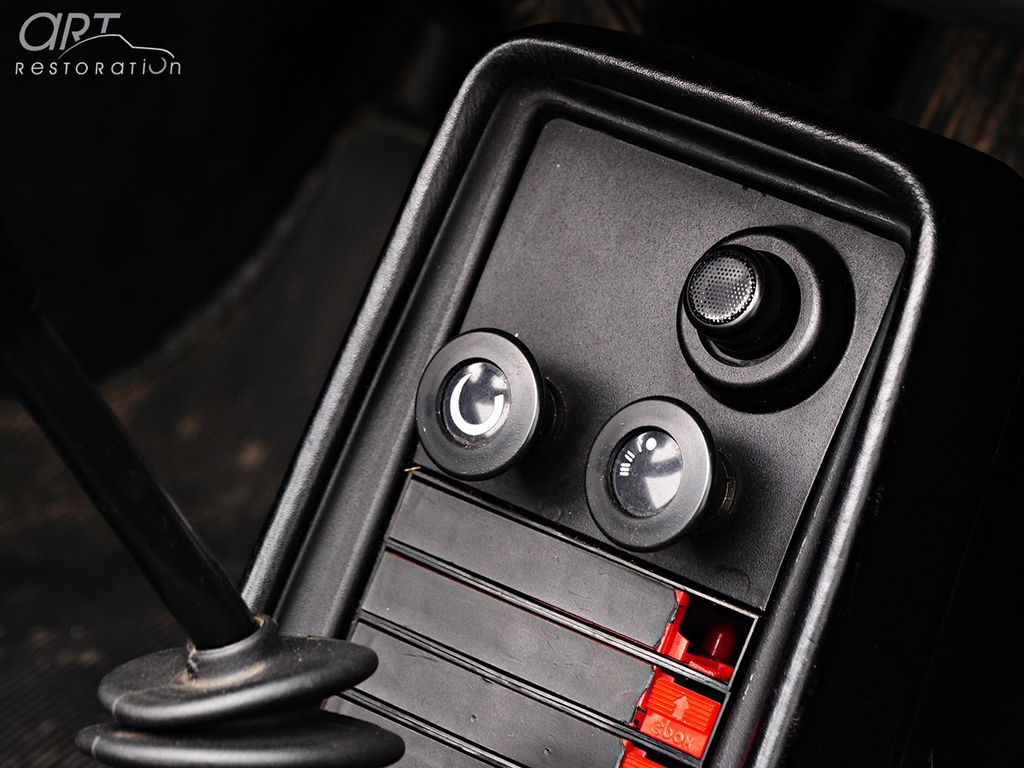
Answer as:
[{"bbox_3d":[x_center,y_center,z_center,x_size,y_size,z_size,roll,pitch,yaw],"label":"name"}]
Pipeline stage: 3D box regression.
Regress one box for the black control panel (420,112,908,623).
[{"bbox_3d":[0.028,-0.008,1.375,0.102,0.030,0.091,21,90,28],"label":"black control panel"}]

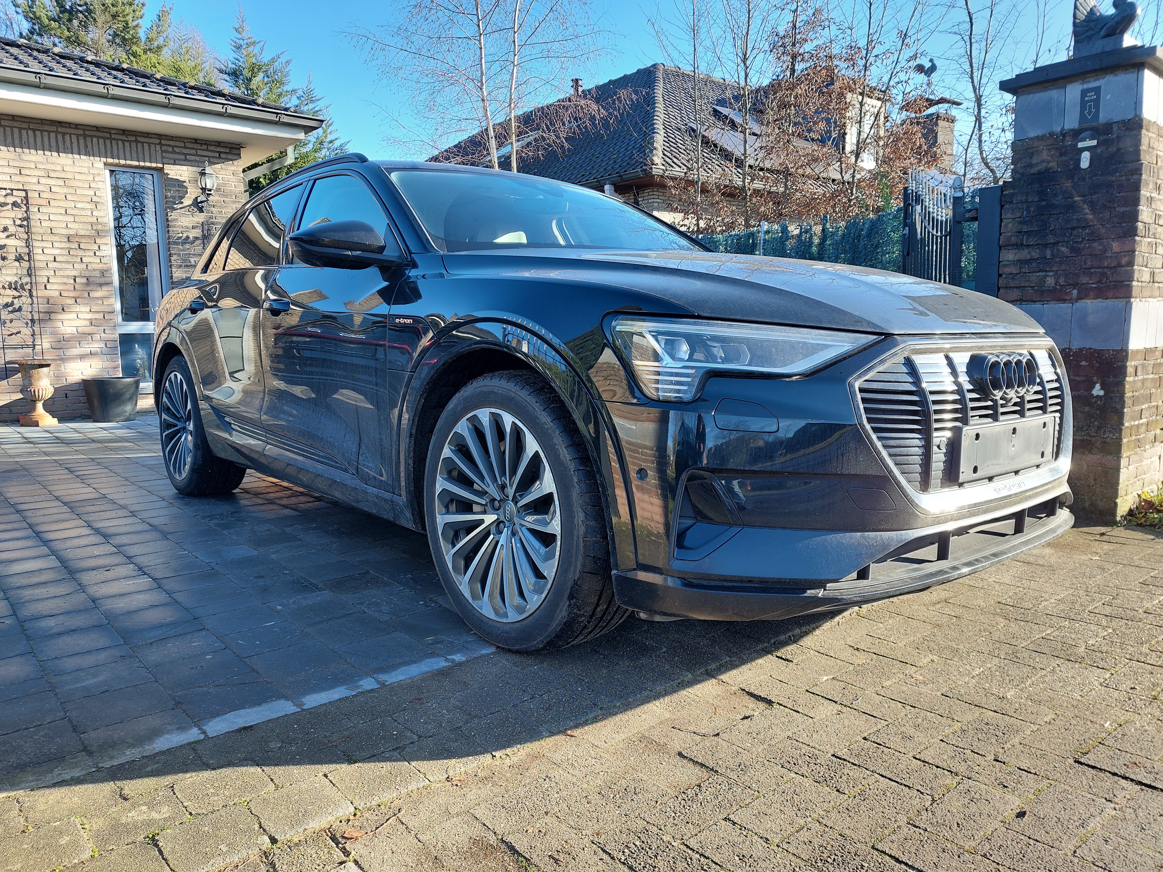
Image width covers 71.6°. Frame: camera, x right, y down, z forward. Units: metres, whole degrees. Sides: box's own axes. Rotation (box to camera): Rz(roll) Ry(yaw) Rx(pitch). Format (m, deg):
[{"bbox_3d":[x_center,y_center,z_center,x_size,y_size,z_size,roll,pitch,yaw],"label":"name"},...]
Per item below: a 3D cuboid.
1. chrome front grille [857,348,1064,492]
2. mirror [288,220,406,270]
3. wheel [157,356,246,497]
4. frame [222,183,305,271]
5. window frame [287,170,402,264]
[{"bbox_3d":[1.058,-0.057,2.106,1.180,0.340,0.150,-4,8,-41],"label":"chrome front grille"},{"bbox_3d":[-0.769,-0.633,2.652,0.250,0.180,0.280,-4,8,-41],"label":"mirror"},{"bbox_3d":[-2.091,-0.066,4.420,0.265,0.770,0.770,-4,8,-41],"label":"wheel"},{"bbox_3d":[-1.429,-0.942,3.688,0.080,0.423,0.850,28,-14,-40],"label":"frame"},{"bbox_3d":[-0.903,-0.848,3.099,0.080,0.455,1.100,26,-12,-41],"label":"window frame"}]

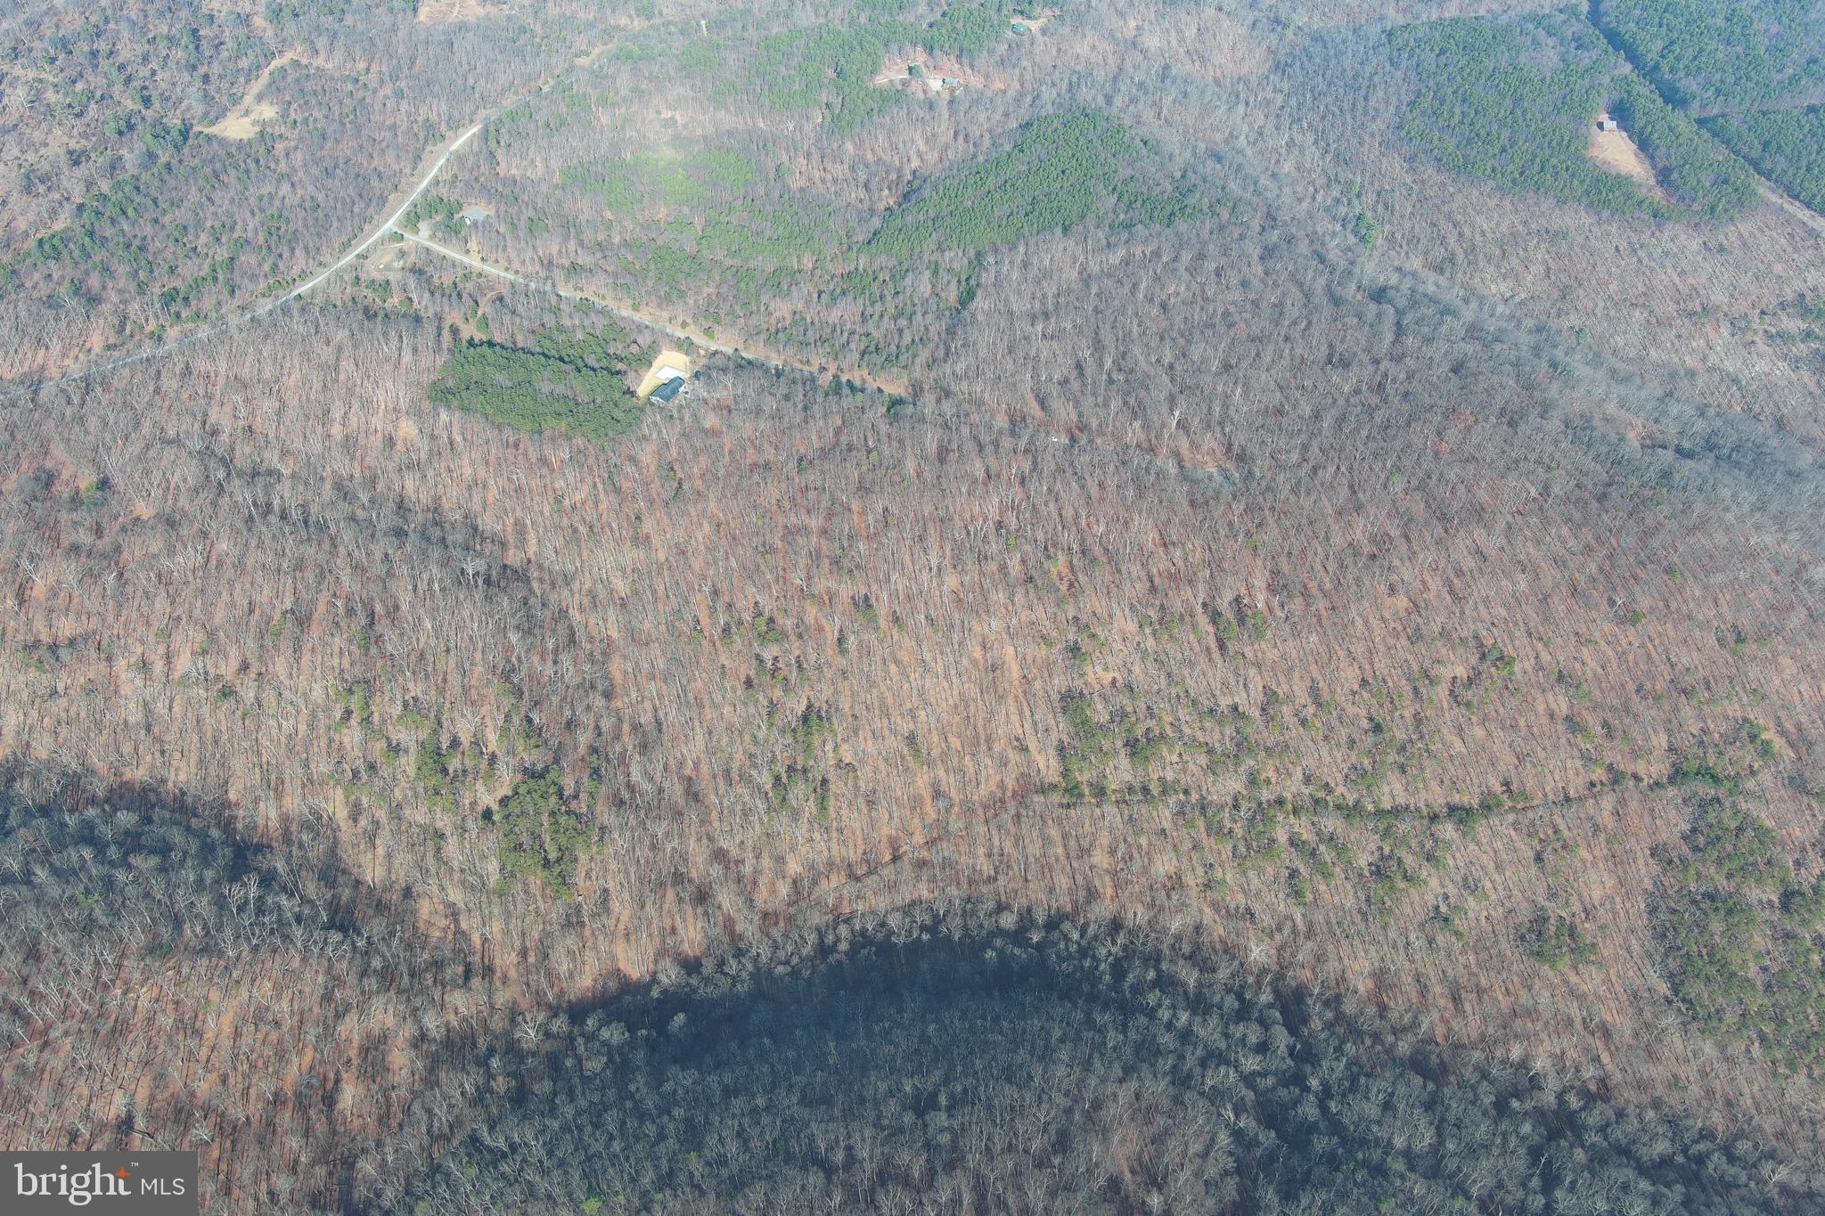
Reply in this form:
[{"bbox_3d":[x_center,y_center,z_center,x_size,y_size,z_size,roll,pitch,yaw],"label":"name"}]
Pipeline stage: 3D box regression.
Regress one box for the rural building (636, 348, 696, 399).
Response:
[{"bbox_3d":[-88.013,-78.125,530.000,7.800,5.200,14.500,14,42,17],"label":"rural building"}]

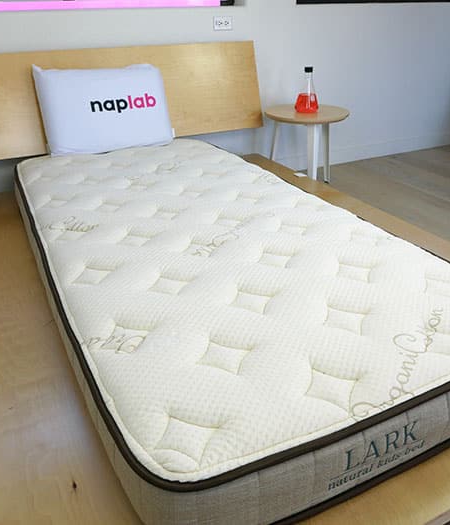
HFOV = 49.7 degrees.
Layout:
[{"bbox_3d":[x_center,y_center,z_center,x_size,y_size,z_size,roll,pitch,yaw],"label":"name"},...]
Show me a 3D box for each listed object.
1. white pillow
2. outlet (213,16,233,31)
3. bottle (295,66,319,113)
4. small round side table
[{"bbox_3d":[-0.563,-0.747,2.331,0.595,0.375,0.125,-14,13,-24],"label":"white pillow"},{"bbox_3d":[-0.007,-1.308,2.652,0.116,0.070,0.010,-14,31,-24],"label":"outlet"},{"bbox_3d":[0.483,-1.001,2.804,0.131,0.232,0.131,0,28,0],"label":"bottle"},{"bbox_3d":[0.477,-0.671,2.918,0.485,0.457,0.485,0,28,0],"label":"small round side table"}]

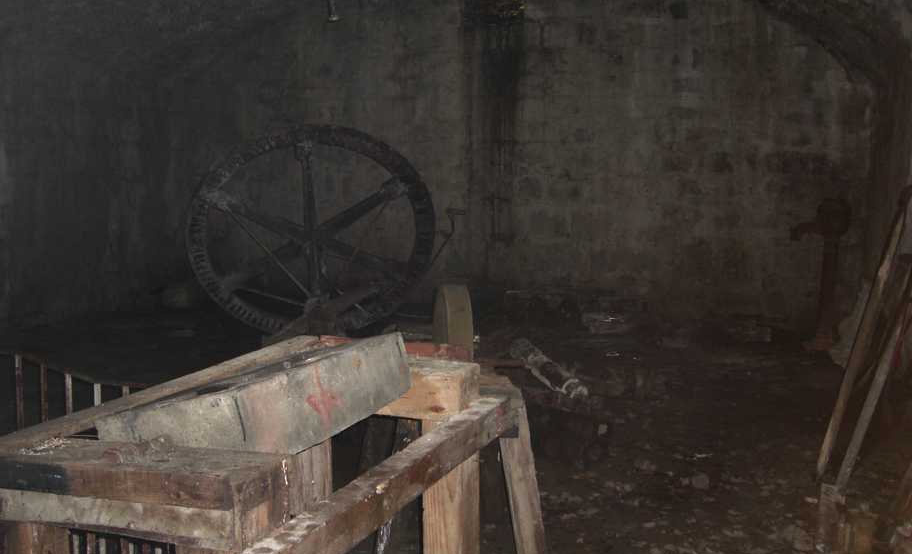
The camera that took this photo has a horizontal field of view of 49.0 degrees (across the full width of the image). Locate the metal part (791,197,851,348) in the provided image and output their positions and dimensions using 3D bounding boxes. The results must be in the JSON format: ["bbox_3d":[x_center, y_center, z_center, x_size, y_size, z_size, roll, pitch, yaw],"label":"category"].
[{"bbox_3d":[2.898,-0.036,7.950,0.480,1.200,0.280,-1,7,-10],"label":"metal part"}]

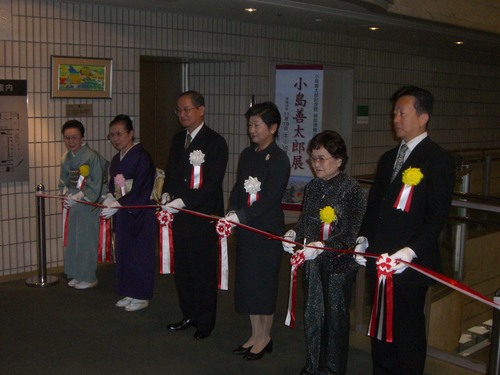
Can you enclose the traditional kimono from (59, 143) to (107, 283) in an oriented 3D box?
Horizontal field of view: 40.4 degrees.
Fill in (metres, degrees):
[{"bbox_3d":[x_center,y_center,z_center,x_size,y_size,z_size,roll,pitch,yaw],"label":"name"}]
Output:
[{"bbox_3d":[-1.480,0.220,5.970,0.460,1.240,0.420,7,9,42],"label":"traditional kimono"}]

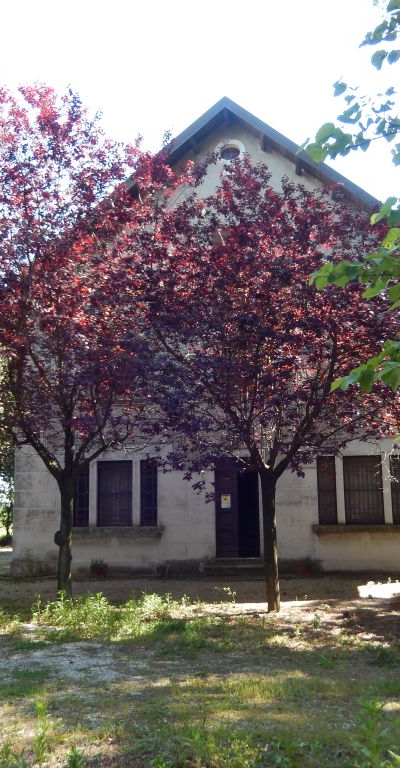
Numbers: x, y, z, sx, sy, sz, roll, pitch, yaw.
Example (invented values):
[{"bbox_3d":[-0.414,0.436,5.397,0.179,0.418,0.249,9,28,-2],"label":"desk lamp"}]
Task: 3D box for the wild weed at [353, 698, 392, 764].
[{"bbox_3d":[1.103,2.238,4.773,0.250,0.395,0.240,-2,-9,8],"label":"wild weed"}]

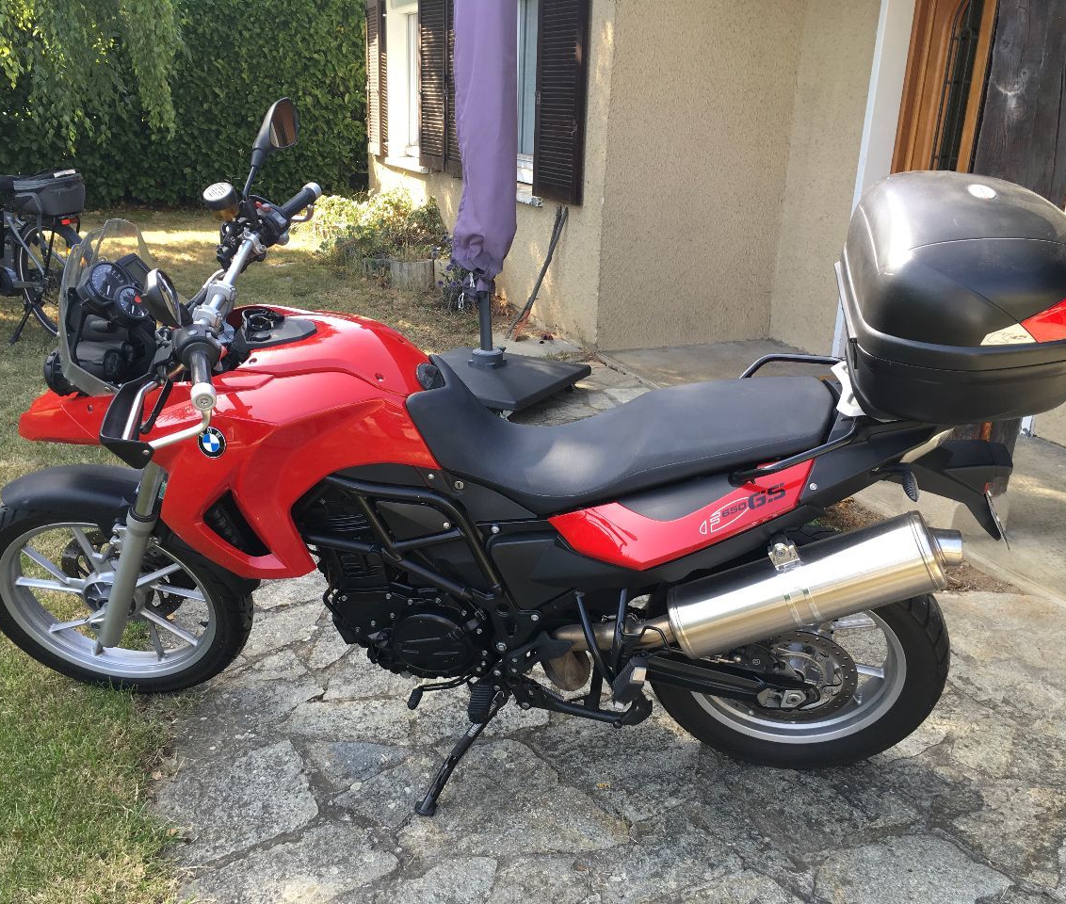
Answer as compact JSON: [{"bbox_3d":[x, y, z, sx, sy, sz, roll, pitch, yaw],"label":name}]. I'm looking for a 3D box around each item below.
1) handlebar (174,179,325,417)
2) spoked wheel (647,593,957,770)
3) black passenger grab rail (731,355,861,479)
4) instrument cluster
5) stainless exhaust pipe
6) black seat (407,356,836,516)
[{"bbox_3d":[-0.546,-0.306,1.873,0.200,0.180,0.800,1,35,3],"label":"handlebar"},{"bbox_3d":[0.564,0.442,2.202,0.656,0.656,0.145,4,35,8],"label":"spoked wheel"},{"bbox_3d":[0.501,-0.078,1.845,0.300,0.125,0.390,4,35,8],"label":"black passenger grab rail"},{"bbox_3d":[-0.788,-0.300,1.921,0.080,0.140,0.185,-31,24,28],"label":"instrument cluster"},{"bbox_3d":[0.393,0.283,1.926,0.820,0.155,0.150,-19,28,26],"label":"stainless exhaust pipe"},{"bbox_3d":[0.171,-0.058,1.919,0.780,0.250,0.270,4,35,8],"label":"black seat"}]

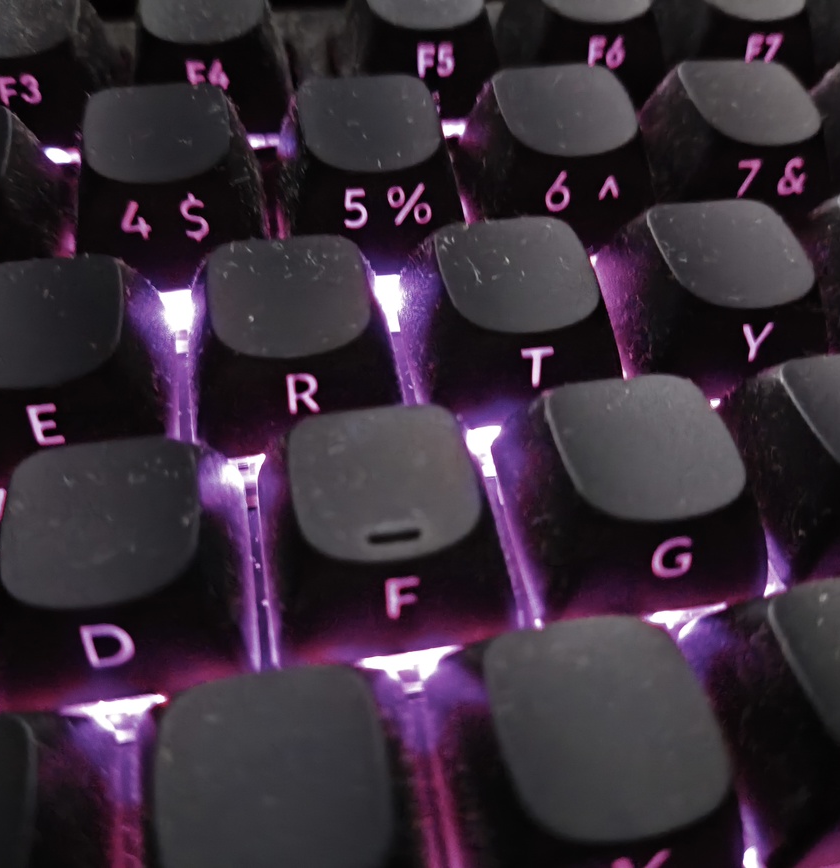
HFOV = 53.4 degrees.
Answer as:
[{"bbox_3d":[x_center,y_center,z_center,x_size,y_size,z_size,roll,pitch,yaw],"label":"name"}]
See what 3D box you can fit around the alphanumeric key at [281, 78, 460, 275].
[{"bbox_3d":[-0.005,-0.026,0.081,0.018,0.009,0.018,-7,58,-9],"label":"alphanumeric key"}]

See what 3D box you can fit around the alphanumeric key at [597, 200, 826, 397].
[{"bbox_3d":[0.027,-0.014,0.076,0.018,0.010,0.018,-7,56,-9],"label":"alphanumeric key"}]

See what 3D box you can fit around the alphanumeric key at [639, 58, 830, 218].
[{"bbox_3d":[0.032,-0.031,0.088,0.018,0.011,0.018,-7,56,-9],"label":"alphanumeric key"}]

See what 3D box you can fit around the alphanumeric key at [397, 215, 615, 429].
[{"bbox_3d":[0.008,-0.012,0.073,0.018,0.009,0.018,-7,58,-9],"label":"alphanumeric key"}]

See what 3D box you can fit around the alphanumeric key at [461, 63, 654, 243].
[{"bbox_3d":[0.014,-0.029,0.084,0.018,0.009,0.018,-7,58,-9],"label":"alphanumeric key"}]

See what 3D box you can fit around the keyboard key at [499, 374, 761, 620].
[{"bbox_3d":[0.016,0.004,0.063,0.018,0.009,0.018,-7,58,-9],"label":"keyboard key"}]

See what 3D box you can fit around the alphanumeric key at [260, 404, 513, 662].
[{"bbox_3d":[-0.003,0.006,0.061,0.018,0.010,0.018,-7,56,-9],"label":"alphanumeric key"}]

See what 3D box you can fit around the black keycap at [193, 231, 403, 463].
[{"bbox_3d":[-0.011,-0.009,0.070,0.018,0.010,0.018,-7,56,-9],"label":"black keycap"}]

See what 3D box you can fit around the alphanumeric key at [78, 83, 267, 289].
[{"bbox_3d":[-0.024,-0.024,0.079,0.018,0.011,0.018,-7,56,-9],"label":"alphanumeric key"}]

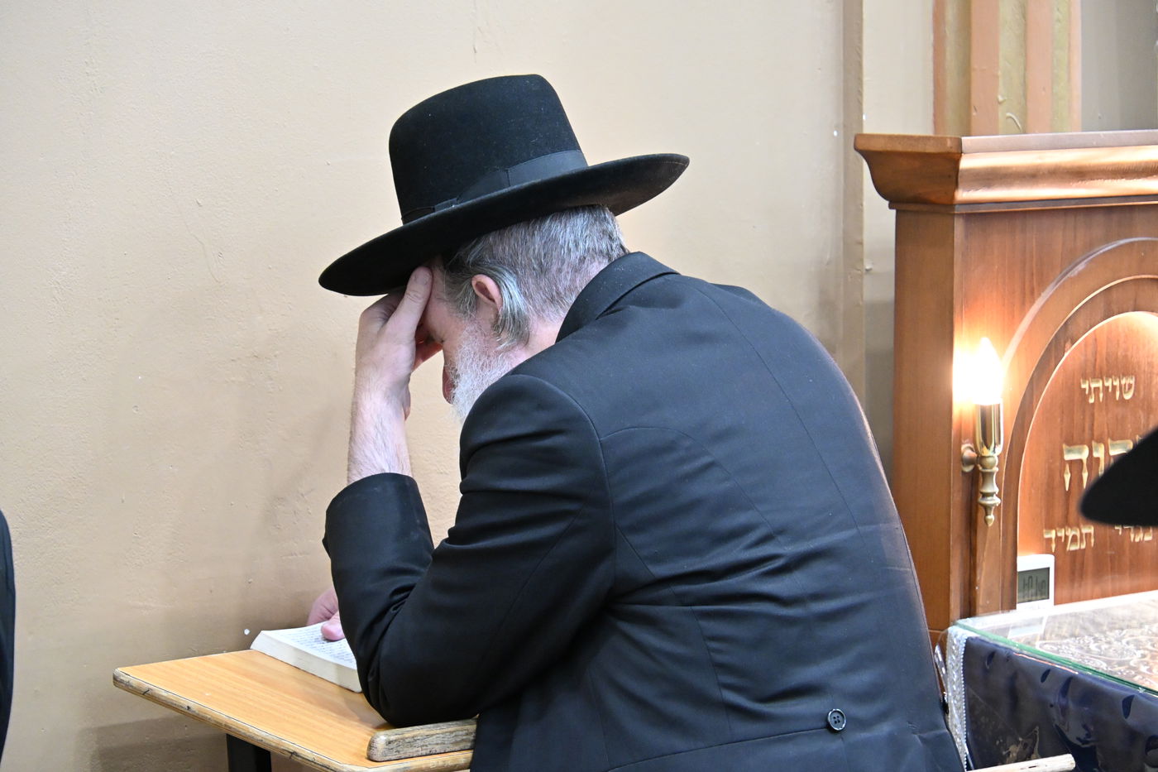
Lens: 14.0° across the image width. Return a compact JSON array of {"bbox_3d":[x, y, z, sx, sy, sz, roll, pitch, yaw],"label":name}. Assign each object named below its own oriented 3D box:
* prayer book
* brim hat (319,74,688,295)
[{"bbox_3d":[-0.190,0.269,4.895,0.235,0.030,0.175,-5,17,-42],"label":"prayer book"},{"bbox_3d":[-0.093,-0.219,4.729,0.395,0.150,0.365,-24,-10,35],"label":"brim hat"}]

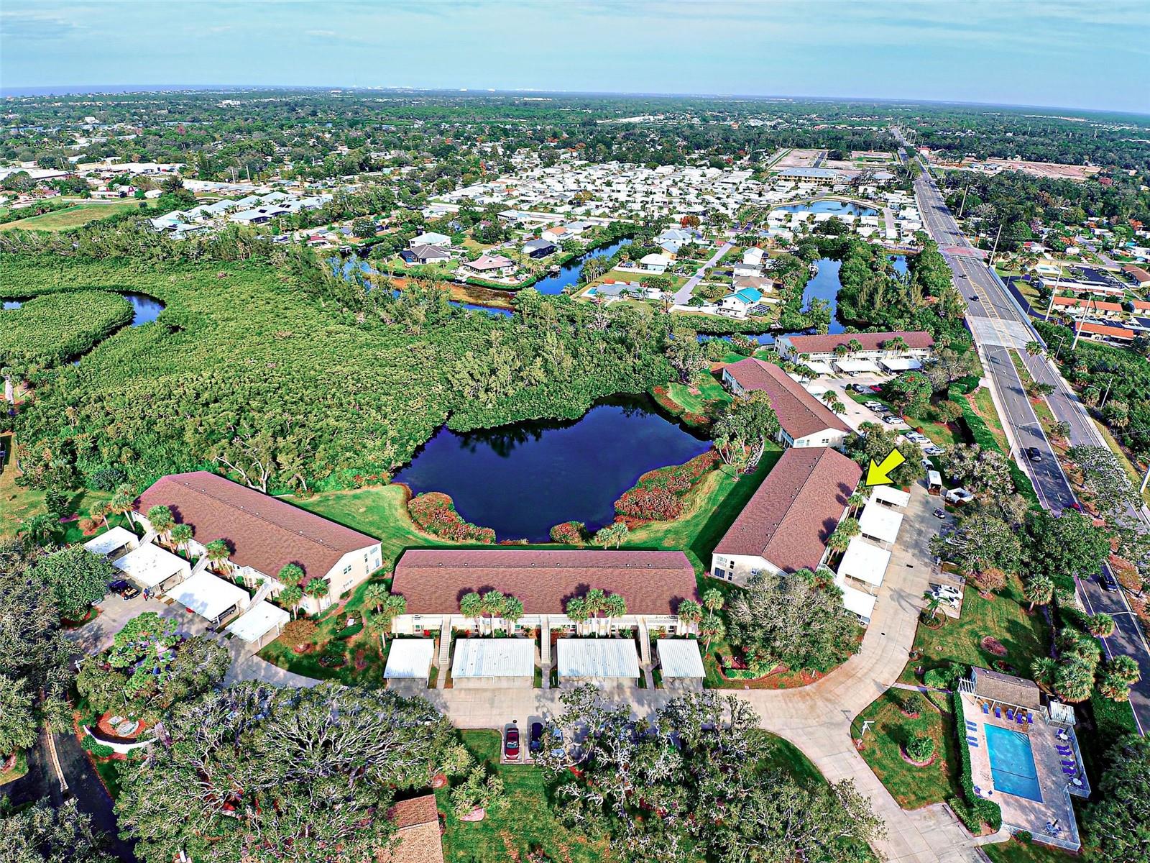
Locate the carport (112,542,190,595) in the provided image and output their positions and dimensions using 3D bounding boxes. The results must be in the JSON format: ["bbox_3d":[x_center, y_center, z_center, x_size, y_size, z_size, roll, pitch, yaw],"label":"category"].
[{"bbox_3d":[-80.197,26.192,107.887,12.700,2.550,6.770,15,34,22],"label":"carport"}]

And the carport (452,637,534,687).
[{"bbox_3d":[-13.082,37.429,91.583,12.790,2.550,6.890,0,31,-2],"label":"carport"}]

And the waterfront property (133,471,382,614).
[{"bbox_3d":[-66.464,20.076,116.365,53.267,8.205,16.616,15,31,23],"label":"waterfront property"}]

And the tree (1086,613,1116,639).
[{"bbox_3d":[89.516,34.076,96.778,4.700,6.400,4.700,1,31,0],"label":"tree"}]

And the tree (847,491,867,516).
[{"bbox_3d":[64.204,17.353,128.306,3.849,6.564,3.849,1,28,0],"label":"tree"}]

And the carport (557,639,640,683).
[{"bbox_3d":[3.648,37.602,91.849,12.840,2.550,7.100,0,31,-1],"label":"carport"}]

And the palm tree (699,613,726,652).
[{"bbox_3d":[22.618,33.823,93.351,4.500,8.100,4.500,1,31,0],"label":"palm tree"}]

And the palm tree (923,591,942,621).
[{"bbox_3d":[64.535,31.487,101.935,3.700,5.200,3.700,1,30,0],"label":"palm tree"}]

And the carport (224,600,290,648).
[{"bbox_3d":[-54.045,33.345,96.962,6.630,2.550,7.030,16,34,23],"label":"carport"}]

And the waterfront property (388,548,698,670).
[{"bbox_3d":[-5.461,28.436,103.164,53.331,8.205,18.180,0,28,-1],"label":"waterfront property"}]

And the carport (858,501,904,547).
[{"bbox_3d":[67.540,21.150,125.515,7.192,2.634,12.966,20,33,31],"label":"carport"}]

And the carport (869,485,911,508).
[{"bbox_3d":[72.382,15.682,130.232,7.300,2.550,6.100,20,36,28],"label":"carport"}]

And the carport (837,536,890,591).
[{"bbox_3d":[57.579,26.729,112.290,7.200,2.700,12.200,19,35,27],"label":"carport"}]

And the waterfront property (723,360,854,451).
[{"bbox_3d":[66.267,-10.591,178.769,18.000,8.205,52.255,-3,28,-7],"label":"waterfront property"}]

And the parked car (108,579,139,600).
[{"bbox_3d":[-82.928,29.056,103.858,5.000,1.750,1.950,15,34,21],"label":"parked car"}]

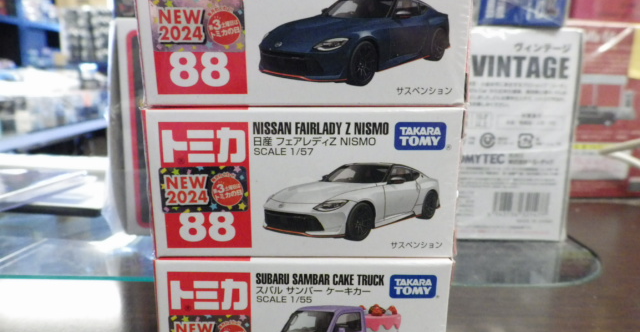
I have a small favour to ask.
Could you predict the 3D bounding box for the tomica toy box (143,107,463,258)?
[{"bbox_3d":[-0.004,0.001,0.138,0.078,0.039,0.041,0,12,0],"label":"tomica toy box"}]

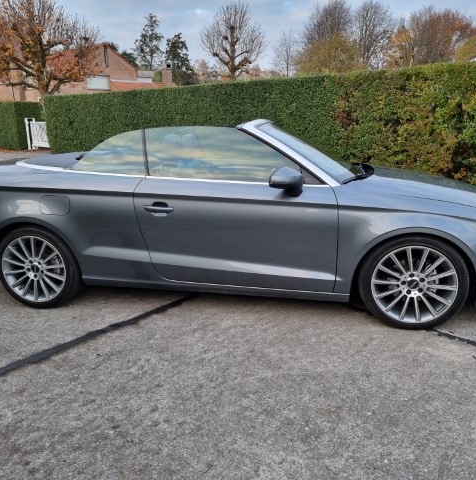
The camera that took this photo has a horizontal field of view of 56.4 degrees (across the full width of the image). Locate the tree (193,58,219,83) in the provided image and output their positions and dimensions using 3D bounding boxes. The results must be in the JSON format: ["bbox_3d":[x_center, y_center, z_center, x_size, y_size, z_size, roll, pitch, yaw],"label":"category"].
[{"bbox_3d":[-4.732,-22.649,66.249,3.840,8.295,3.840,-3,17,-3],"label":"tree"}]

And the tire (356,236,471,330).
[{"bbox_3d":[1.107,0.249,2.841,0.637,0.637,0.230,1,17,10],"label":"tire"}]

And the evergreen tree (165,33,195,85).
[{"bbox_3d":[-7.045,-19.989,54.498,3.643,10.090,3.643,-3,17,-6],"label":"evergreen tree"}]

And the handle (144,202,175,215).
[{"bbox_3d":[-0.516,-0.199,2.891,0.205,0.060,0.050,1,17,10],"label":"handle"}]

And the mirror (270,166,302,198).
[{"bbox_3d":[0.298,-0.358,2.691,0.200,0.185,0.240,1,17,10],"label":"mirror"}]

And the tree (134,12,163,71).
[{"bbox_3d":[-11.039,-21.719,56.033,3.480,12.735,3.480,-4,17,-9],"label":"tree"}]

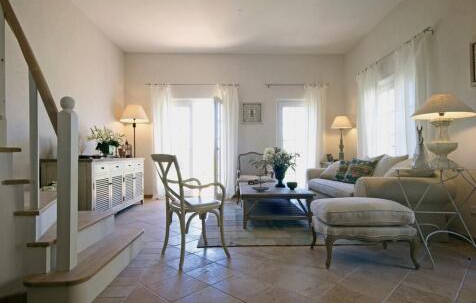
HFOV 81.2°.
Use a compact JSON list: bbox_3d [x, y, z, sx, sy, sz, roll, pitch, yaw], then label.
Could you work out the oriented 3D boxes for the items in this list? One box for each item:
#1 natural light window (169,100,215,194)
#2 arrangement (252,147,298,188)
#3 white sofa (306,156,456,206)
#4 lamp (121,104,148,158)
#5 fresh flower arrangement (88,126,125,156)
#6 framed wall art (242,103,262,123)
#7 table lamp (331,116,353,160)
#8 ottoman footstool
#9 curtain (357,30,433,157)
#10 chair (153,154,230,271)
[{"bbox_3d":[-0.935,-0.074,5.830,0.980,2.100,0.100,0,0,0],"label":"natural light window"},{"bbox_3d":[0.620,0.238,4.200,0.600,0.600,0.520,0,0,0],"label":"arrangement"},{"bbox_3d":[1.760,0.532,4.000,0.970,0.880,2.200,0,0,-2],"label":"white sofa"},{"bbox_3d":[-1.990,0.042,5.350,0.550,1.880,0.550,0,0,0],"label":"lamp"},{"bbox_3d":[-2.080,-0.140,4.400,0.550,0.520,0.500,0,0,0],"label":"fresh flower arrangement"},{"bbox_3d":[0.300,-0.796,5.770,0.385,0.400,0.030,0,0,0],"label":"framed wall art"},{"bbox_3d":[1.995,-0.228,5.360,0.425,0.900,0.425,0,0,0],"label":"table lamp"},{"bbox_3d":[1.100,0.695,2.510,0.820,0.530,0.580,0,0,0],"label":"ottoman footstool"},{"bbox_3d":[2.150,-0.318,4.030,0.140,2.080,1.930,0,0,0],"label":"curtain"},{"bbox_3d":[-0.405,0.495,2.490,0.570,0.930,0.490,0,-1,-38],"label":"chair"}]

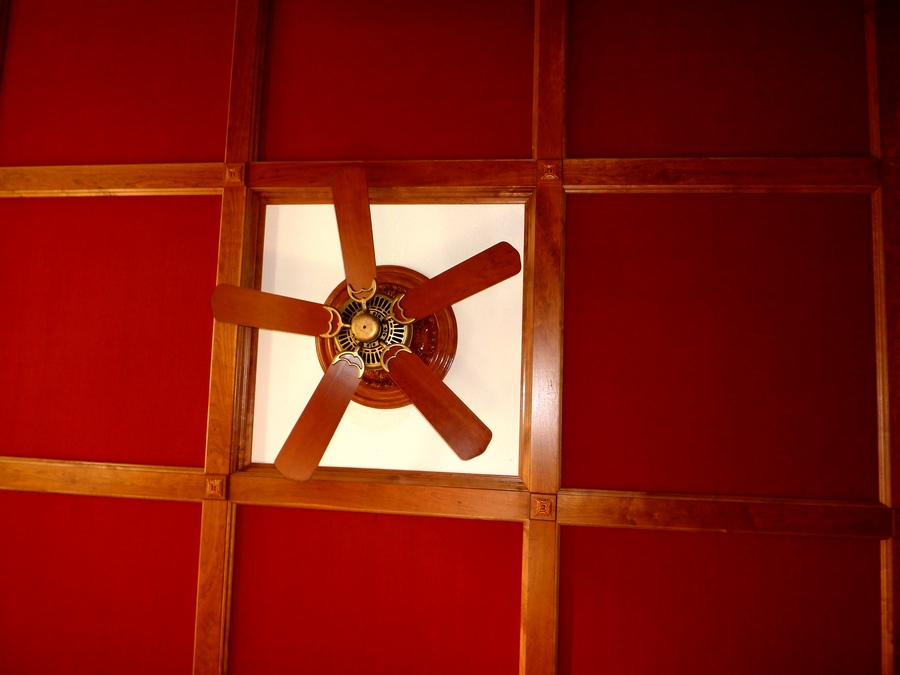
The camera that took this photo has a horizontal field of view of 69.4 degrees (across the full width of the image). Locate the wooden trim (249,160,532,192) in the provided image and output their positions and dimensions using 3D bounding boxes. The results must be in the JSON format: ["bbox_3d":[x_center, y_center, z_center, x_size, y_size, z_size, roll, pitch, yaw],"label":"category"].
[{"bbox_3d":[-0.261,-0.706,2.828,1.270,0.045,0.119,1,-95,7],"label":"wooden trim"}]

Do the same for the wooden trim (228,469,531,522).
[{"bbox_3d":[-0.308,0.665,2.705,1.270,0.045,0.122,1,-95,7],"label":"wooden trim"}]

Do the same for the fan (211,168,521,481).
[{"bbox_3d":[-0.316,-0.040,2.636,1.240,0.400,1.240,1,-95,7],"label":"fan"}]

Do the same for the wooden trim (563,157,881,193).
[{"bbox_3d":[1.108,-0.667,2.661,1.261,0.045,0.138,1,-95,7],"label":"wooden trim"}]

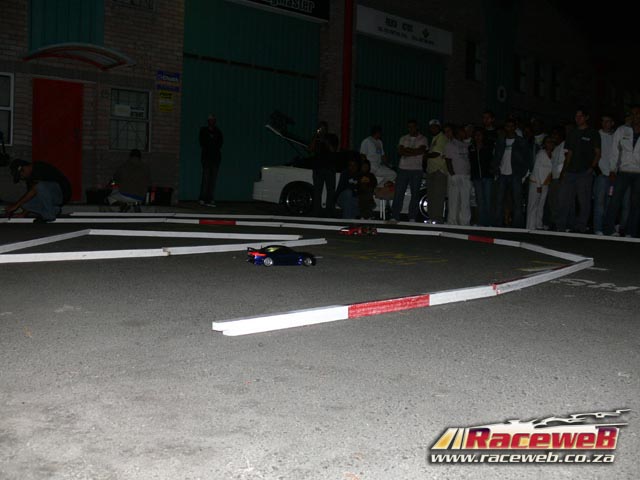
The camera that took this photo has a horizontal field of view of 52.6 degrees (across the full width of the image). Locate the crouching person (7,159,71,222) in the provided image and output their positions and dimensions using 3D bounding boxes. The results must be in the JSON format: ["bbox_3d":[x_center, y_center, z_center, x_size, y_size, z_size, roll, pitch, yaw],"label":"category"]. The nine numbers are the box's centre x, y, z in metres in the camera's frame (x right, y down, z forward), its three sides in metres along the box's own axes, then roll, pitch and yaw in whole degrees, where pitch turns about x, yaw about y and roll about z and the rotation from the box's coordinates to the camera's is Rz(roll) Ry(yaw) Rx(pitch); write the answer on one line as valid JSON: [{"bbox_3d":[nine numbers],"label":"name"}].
[{"bbox_3d":[-3.416,-0.596,7.900,0.770,0.770,0.500,1,4,-15],"label":"crouching person"}]

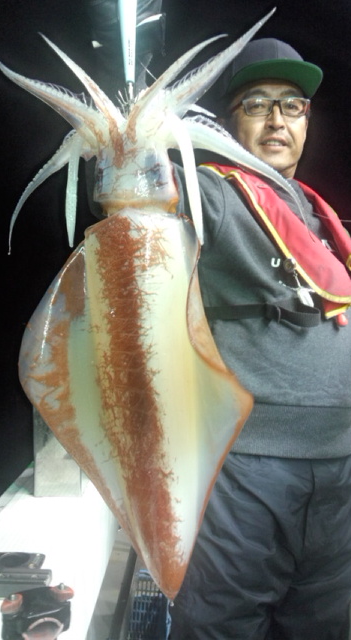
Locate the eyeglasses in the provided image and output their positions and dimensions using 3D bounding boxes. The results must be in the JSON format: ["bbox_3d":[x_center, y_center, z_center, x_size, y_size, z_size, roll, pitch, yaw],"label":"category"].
[{"bbox_3d":[0.191,-0.417,0.990,0.140,0.045,0.140,-2,7,-5],"label":"eyeglasses"}]

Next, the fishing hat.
[{"bbox_3d":[0.191,-0.520,0.987,0.188,0.135,0.265,-3,2,-5],"label":"fishing hat"}]

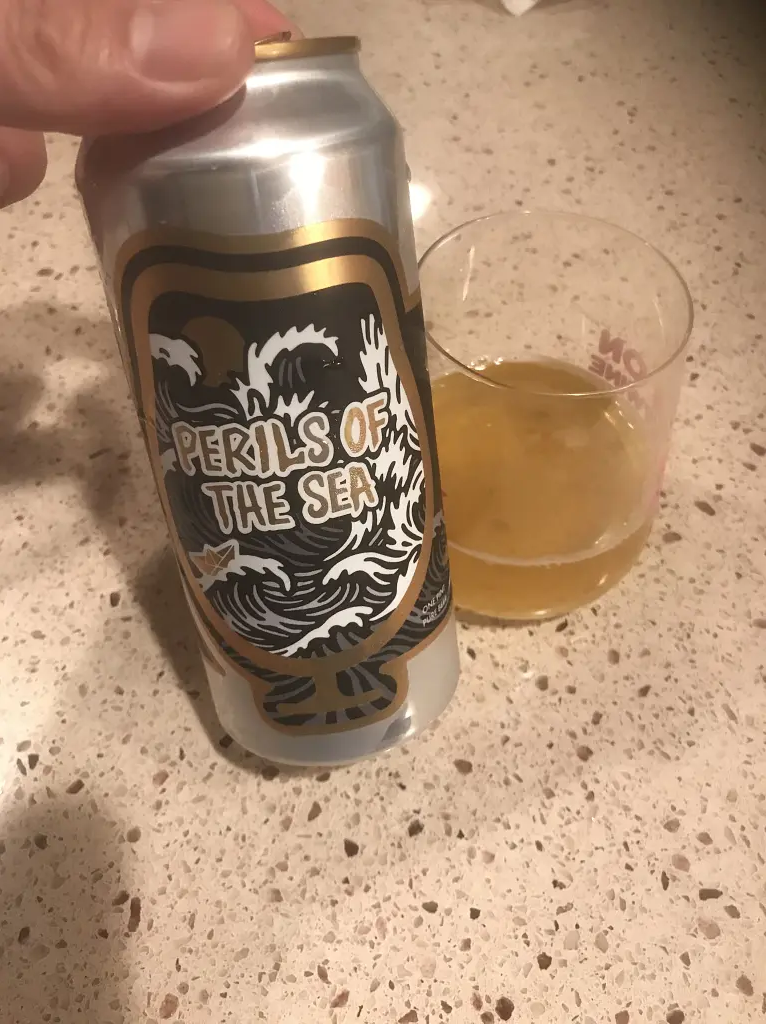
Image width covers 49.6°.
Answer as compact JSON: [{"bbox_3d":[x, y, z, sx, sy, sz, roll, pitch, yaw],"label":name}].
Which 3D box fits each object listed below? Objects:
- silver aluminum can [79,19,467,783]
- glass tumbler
[{"bbox_3d":[-0.021,-0.018,0.195,0.066,0.157,0.066,-6,28,3],"label":"silver aluminum can"},{"bbox_3d":[0.041,-0.024,0.239,0.085,0.097,0.085,-1,54,1],"label":"glass tumbler"}]

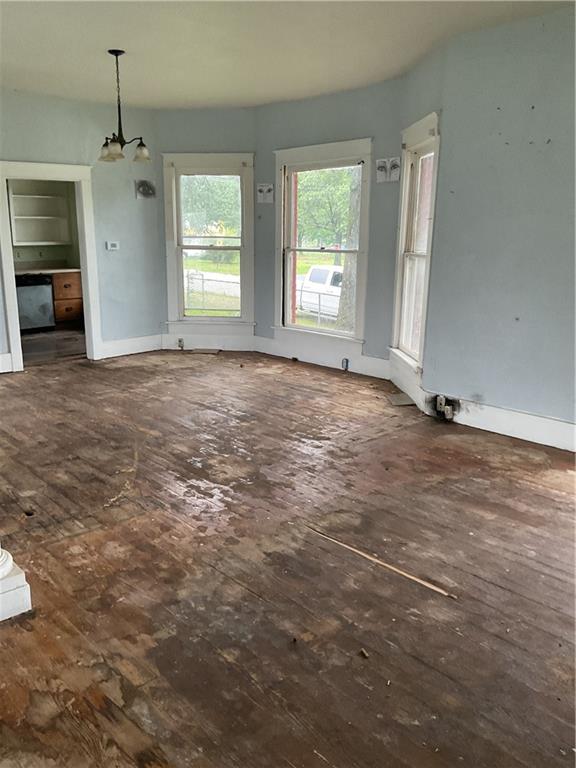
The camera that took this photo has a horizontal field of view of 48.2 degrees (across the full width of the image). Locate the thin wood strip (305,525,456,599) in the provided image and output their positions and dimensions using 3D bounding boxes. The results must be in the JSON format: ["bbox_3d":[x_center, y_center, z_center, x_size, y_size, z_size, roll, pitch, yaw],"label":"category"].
[{"bbox_3d":[0.405,0.826,3.072,0.030,0.010,0.930,-11,17,-41],"label":"thin wood strip"}]

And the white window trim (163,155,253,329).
[{"bbox_3d":[-1.006,-1.850,8.337,1.172,2.148,0.100,1,13,3],"label":"white window trim"}]

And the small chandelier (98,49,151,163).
[{"bbox_3d":[-1.460,-2.442,5.653,0.460,0.895,0.460,-3,13,-14],"label":"small chandelier"}]

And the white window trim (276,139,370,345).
[{"bbox_3d":[0.369,-1.646,7.507,0.100,2.148,1.556,-11,17,-40],"label":"white window trim"}]

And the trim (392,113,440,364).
[{"bbox_3d":[1.188,-1.312,6.076,0.100,2.148,1.095,-1,13,-5],"label":"trim"}]

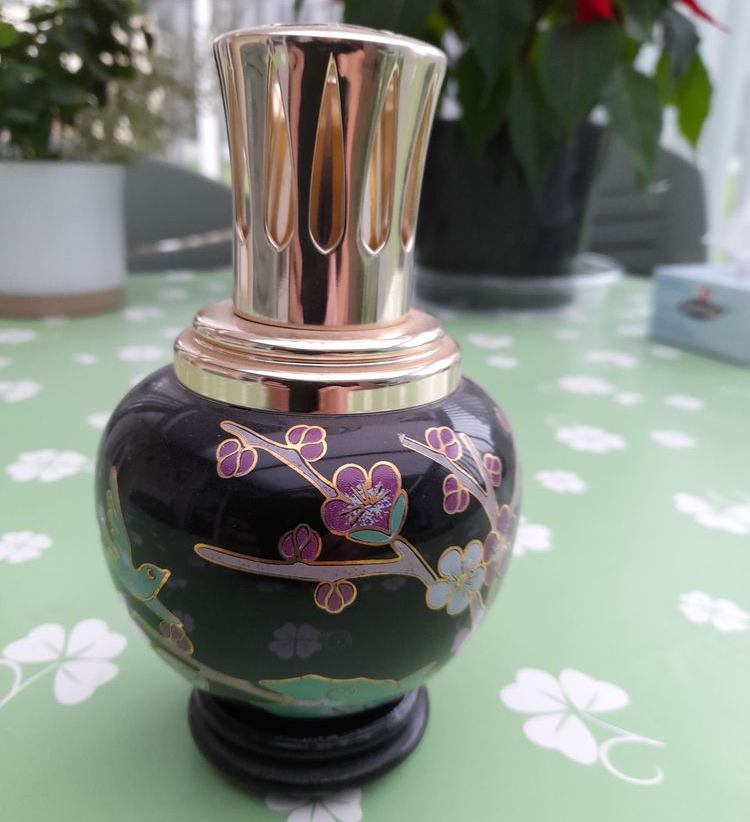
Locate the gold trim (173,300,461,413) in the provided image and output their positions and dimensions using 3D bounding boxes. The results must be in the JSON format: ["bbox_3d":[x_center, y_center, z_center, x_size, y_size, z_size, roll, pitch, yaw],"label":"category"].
[{"bbox_3d":[-0.013,-0.016,0.166,0.066,0.014,0.066,3,17,0],"label":"gold trim"}]

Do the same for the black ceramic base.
[{"bbox_3d":[-0.018,0.073,0.194,0.064,0.014,0.064,3,17,0],"label":"black ceramic base"}]

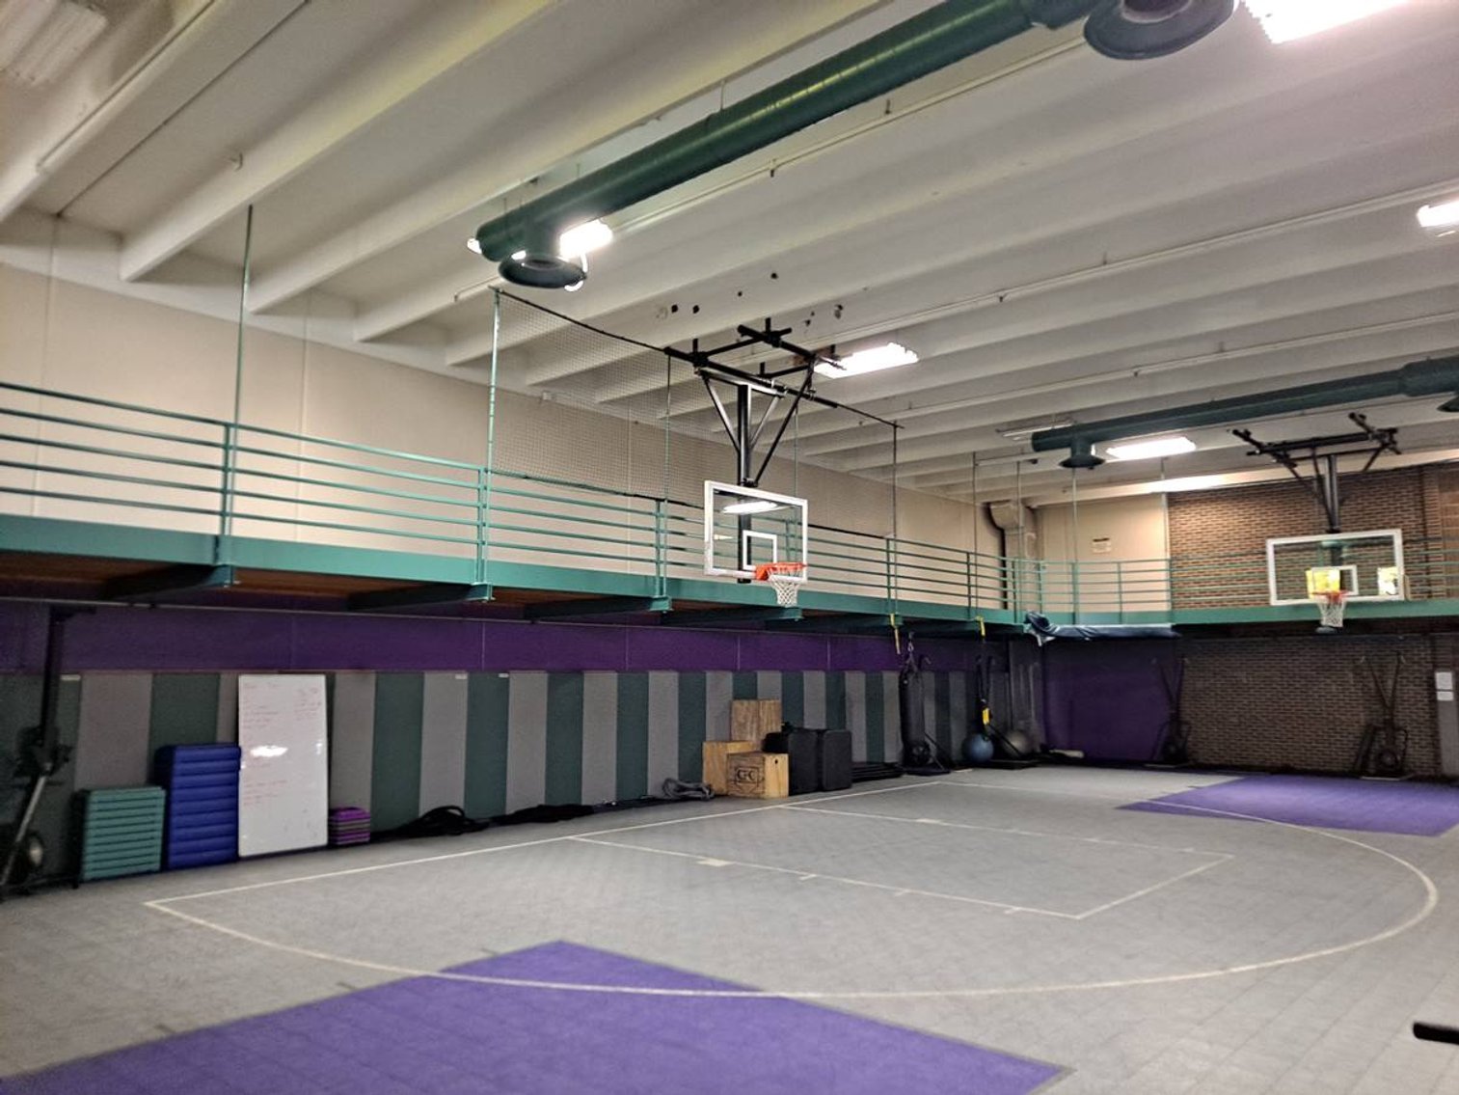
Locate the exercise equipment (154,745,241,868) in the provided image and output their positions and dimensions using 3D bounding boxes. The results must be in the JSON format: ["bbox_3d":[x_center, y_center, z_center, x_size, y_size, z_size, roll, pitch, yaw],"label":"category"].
[{"bbox_3d":[-5.112,2.467,10.139,0.428,1.104,0.637,-6,-9,41],"label":"exercise equipment"}]

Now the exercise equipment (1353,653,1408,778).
[{"bbox_3d":[11.410,2.934,18.490,0.880,2.150,0.900,-6,-9,41],"label":"exercise equipment"}]

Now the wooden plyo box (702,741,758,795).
[{"bbox_3d":[0.035,3.333,15.944,0.610,0.760,0.510,6,-9,-42],"label":"wooden plyo box"}]

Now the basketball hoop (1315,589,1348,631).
[{"bbox_3d":[9.356,0.966,16.345,0.488,0.537,0.567,-6,-9,41],"label":"basketball hoop"}]

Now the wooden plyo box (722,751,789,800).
[{"bbox_3d":[0.414,3.367,15.573,0.760,0.610,0.510,-7,-10,44],"label":"wooden plyo box"}]

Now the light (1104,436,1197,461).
[{"bbox_3d":[6.946,-1.638,17.496,1.220,0.120,0.500,-6,-9,41],"label":"light"}]

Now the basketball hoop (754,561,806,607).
[{"bbox_3d":[0.593,0.431,12.195,0.630,0.500,0.480,-6,-9,41],"label":"basketball hoop"}]

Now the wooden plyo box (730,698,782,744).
[{"bbox_3d":[0.426,2.729,16.439,0.567,0.677,0.547,-6,-9,41],"label":"wooden plyo box"}]

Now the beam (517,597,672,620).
[{"bbox_3d":[-1.637,0.722,12.725,2.500,0.200,0.130,-6,-9,41],"label":"beam"}]

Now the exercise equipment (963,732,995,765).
[{"bbox_3d":[4.969,4.002,21.017,0.650,0.650,0.650,-6,-9,41],"label":"exercise equipment"}]

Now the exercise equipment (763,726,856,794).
[{"bbox_3d":[1.203,3.300,16.364,0.577,0.925,1.622,-6,-9,41],"label":"exercise equipment"}]

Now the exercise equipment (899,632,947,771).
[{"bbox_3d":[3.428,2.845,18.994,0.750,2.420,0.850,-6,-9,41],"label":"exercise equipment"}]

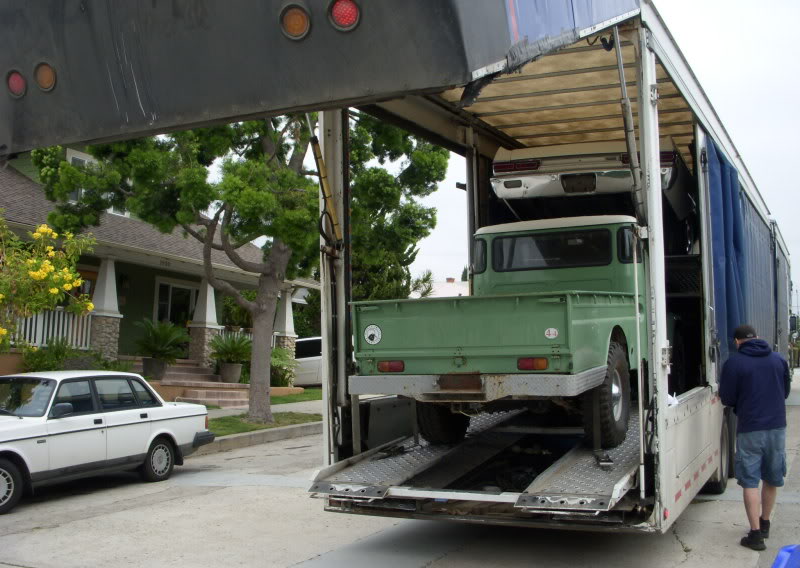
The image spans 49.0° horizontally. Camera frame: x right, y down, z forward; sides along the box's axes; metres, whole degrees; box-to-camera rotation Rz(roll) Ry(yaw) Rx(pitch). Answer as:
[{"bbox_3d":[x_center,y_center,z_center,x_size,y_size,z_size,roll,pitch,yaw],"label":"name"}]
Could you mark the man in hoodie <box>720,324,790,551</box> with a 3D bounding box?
[{"bbox_3d":[2.761,1.192,6.820,0.570,1.690,0.500,0,-7,9],"label":"man in hoodie"}]

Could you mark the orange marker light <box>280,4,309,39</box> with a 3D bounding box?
[{"bbox_3d":[-0.384,-0.960,3.220,0.130,0.130,0.040,-2,22,29],"label":"orange marker light"}]

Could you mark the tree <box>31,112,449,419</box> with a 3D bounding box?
[{"bbox_3d":[-3.208,-1.190,18.000,7.300,8.000,6.800,-2,-7,18],"label":"tree"}]

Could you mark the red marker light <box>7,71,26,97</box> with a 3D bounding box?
[{"bbox_3d":[-1.749,-0.911,4.010,0.130,0.130,0.040,-2,22,29],"label":"red marker light"}]

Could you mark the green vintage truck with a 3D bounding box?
[{"bbox_3d":[1.447,0.317,8.318,1.690,1.950,5.000,-3,0,26],"label":"green vintage truck"}]

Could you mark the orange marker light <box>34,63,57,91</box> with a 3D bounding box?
[{"bbox_3d":[-1.578,-0.922,3.910,0.130,0.130,0.040,-2,22,29],"label":"orange marker light"}]

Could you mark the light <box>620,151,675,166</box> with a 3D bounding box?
[{"bbox_3d":[2.350,-1.191,8.337,0.520,0.140,0.120,-3,-4,26],"label":"light"}]

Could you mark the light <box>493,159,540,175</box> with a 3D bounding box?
[{"bbox_3d":[1.182,-1.192,8.910,0.520,0.140,0.120,-3,-4,26],"label":"light"}]

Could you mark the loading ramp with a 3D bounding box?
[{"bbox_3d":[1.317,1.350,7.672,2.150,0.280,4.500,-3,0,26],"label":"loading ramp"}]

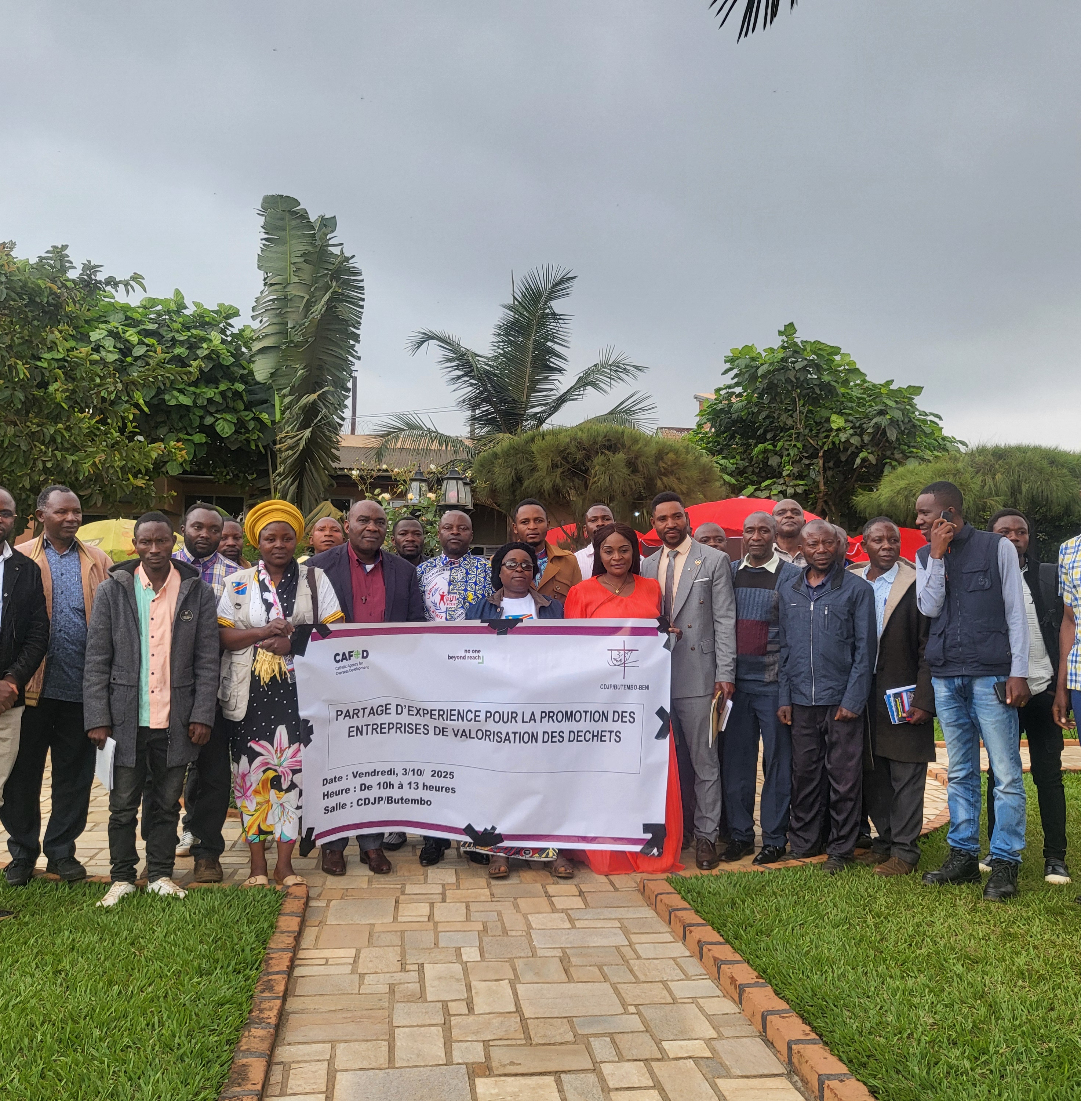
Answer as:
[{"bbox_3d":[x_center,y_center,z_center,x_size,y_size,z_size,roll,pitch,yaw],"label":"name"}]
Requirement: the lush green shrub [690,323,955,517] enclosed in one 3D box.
[{"bbox_3d":[3.670,-1.203,14.172,3.400,3.400,3.000,0,-1,0],"label":"lush green shrub"}]

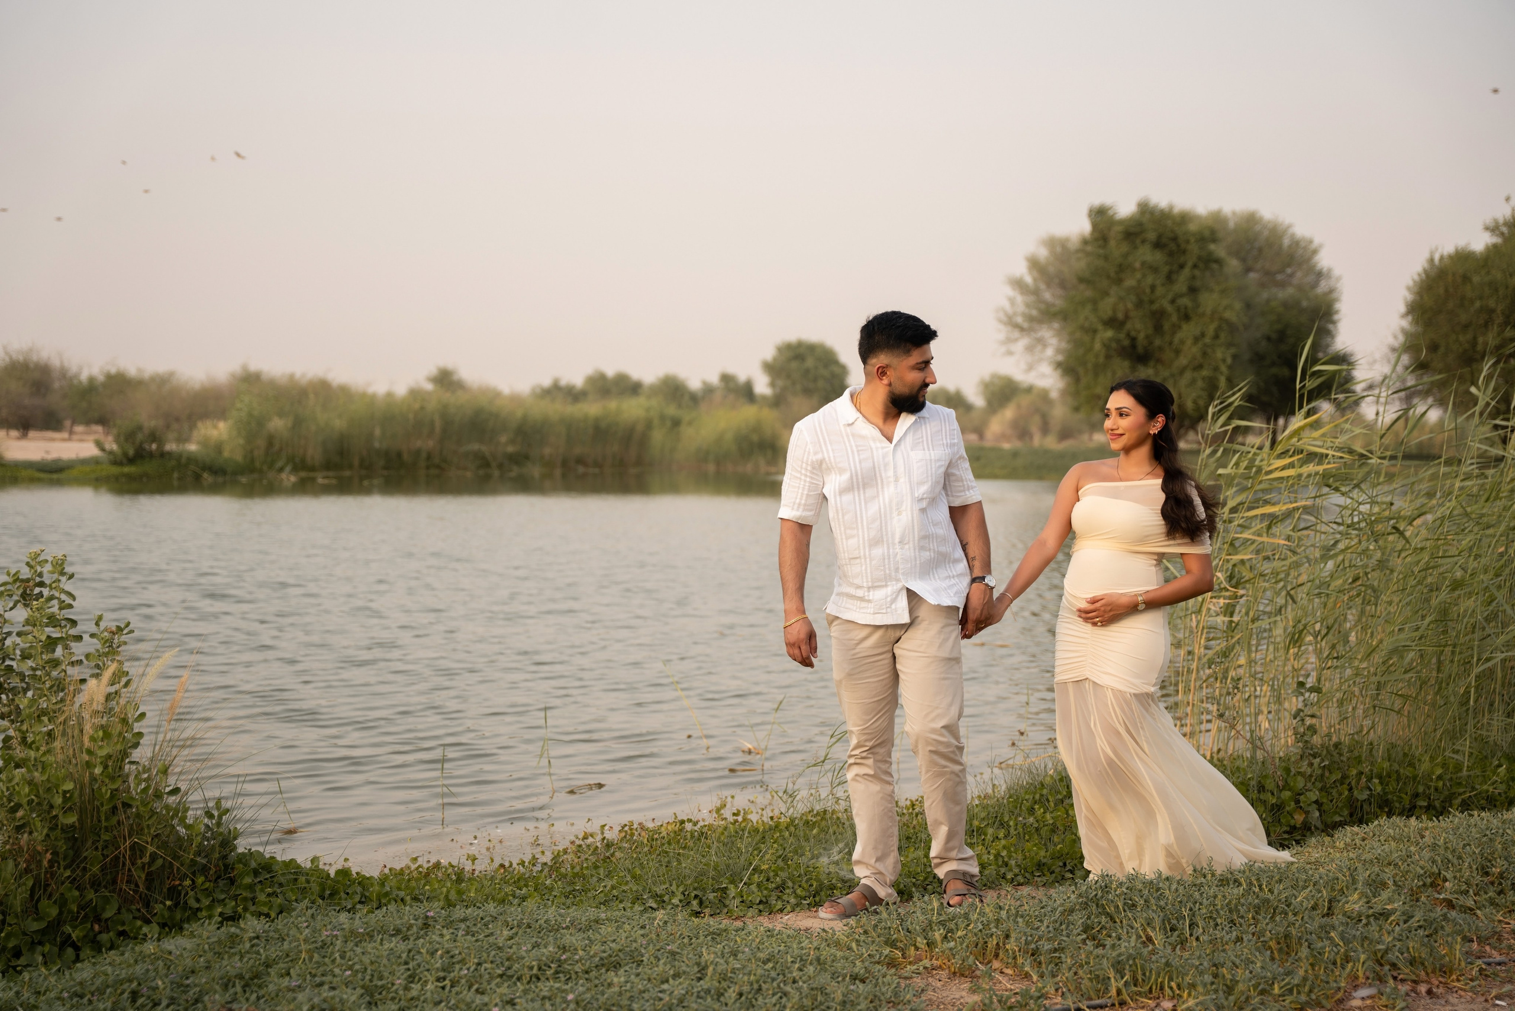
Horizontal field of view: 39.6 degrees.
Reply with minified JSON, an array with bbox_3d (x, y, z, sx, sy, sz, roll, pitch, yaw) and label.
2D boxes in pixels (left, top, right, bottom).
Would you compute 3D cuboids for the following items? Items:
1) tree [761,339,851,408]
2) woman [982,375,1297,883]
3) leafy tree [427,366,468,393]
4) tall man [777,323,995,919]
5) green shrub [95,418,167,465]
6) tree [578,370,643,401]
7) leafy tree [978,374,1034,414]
[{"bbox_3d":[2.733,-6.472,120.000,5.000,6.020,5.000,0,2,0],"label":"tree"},{"bbox_3d":[1.237,0.379,6.780,0.800,1.610,0.550,1,3,22],"label":"woman"},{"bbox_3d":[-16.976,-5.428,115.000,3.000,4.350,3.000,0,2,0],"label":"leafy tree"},{"bbox_3d":[0.385,0.311,6.250,0.630,1.780,0.420,0,2,-6],"label":"tall man"},{"bbox_3d":[-17.255,-1.745,58.000,2.000,1.400,1.800,0,2,0],"label":"green shrub"},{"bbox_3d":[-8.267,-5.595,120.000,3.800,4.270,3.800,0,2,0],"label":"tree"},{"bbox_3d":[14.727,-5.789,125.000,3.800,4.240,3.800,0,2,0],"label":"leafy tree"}]

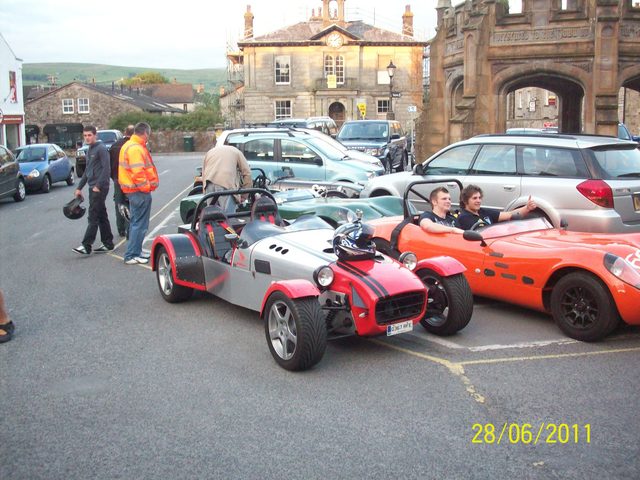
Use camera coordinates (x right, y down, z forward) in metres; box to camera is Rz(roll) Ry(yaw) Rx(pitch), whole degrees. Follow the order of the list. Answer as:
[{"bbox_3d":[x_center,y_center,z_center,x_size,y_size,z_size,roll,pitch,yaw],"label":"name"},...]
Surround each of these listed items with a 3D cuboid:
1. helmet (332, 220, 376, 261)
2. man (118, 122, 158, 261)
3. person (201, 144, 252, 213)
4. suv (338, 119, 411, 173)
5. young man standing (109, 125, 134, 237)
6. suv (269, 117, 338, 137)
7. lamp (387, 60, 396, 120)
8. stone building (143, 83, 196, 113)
[{"bbox_3d":[0.272,0.004,5.400,0.340,0.270,0.260,2,10,20],"label":"helmet"},{"bbox_3d":[-2.390,-0.601,8.817,0.500,1.790,0.560,-2,9,-7],"label":"man"},{"bbox_3d":[-1.182,-0.544,9.324,0.560,1.480,0.700,3,10,25],"label":"person"},{"bbox_3d":[1.700,-2.898,22.000,1.950,1.830,4.750,2,9,16],"label":"suv"},{"bbox_3d":[-3.089,-0.907,10.789,0.560,1.790,0.450,3,10,20],"label":"young man standing"},{"bbox_3d":[-0.950,-3.864,26.800,1.850,1.830,4.600,3,10,25],"label":"suv"},{"bbox_3d":[3.483,-6.383,33.364,0.450,4.610,0.450,-1,9,0],"label":"lamp"},{"bbox_3d":[-20.539,-17.147,91.047,8.500,7.000,6.500,0,9,6],"label":"stone building"}]

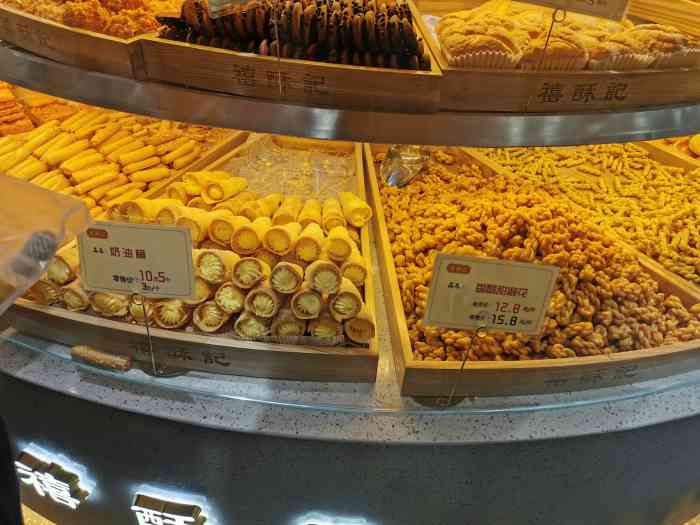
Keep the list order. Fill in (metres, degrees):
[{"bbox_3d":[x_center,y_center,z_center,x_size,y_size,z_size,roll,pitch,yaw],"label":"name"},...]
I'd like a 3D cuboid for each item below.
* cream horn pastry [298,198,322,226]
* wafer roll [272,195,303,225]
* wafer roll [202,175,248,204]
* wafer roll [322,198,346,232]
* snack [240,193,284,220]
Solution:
[{"bbox_3d":[-0.068,-0.081,0.971,0.040,0.040,0.094,2,29,-1],"label":"cream horn pastry"},{"bbox_3d":[-0.107,-0.089,0.971,0.040,0.040,0.094,5,29,2],"label":"wafer roll"},{"bbox_3d":[-0.211,-0.132,0.962,0.040,0.040,0.090,18,26,22],"label":"wafer roll"},{"bbox_3d":[-0.030,-0.083,0.976,0.040,0.040,0.094,0,30,-5],"label":"wafer roll"},{"bbox_3d":[-0.153,-0.104,0.996,0.040,0.040,0.092,19,32,22],"label":"snack"}]

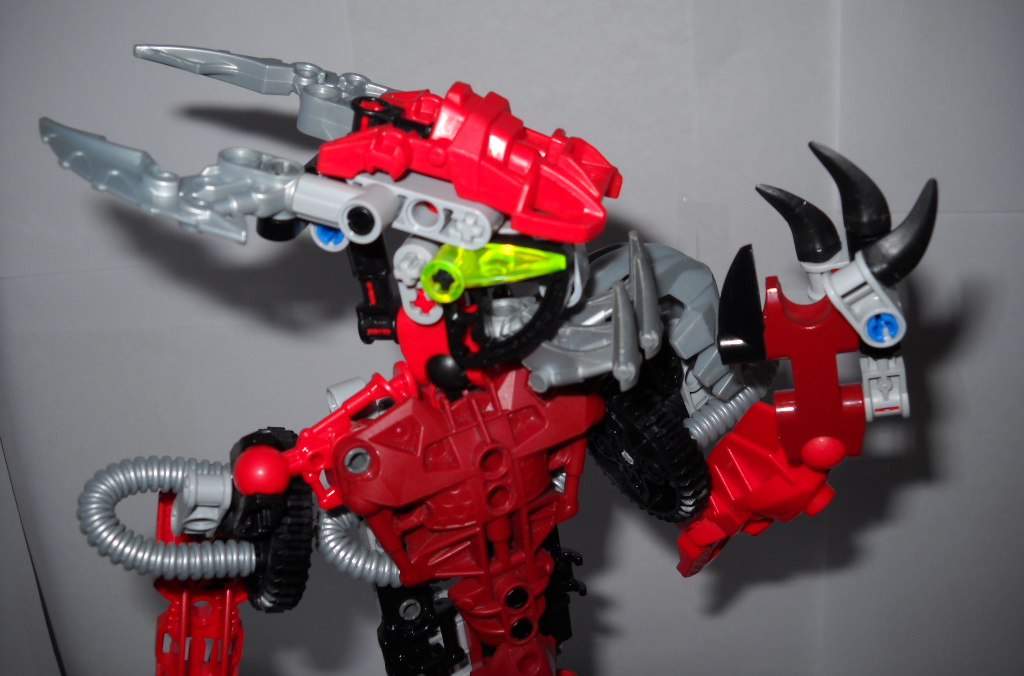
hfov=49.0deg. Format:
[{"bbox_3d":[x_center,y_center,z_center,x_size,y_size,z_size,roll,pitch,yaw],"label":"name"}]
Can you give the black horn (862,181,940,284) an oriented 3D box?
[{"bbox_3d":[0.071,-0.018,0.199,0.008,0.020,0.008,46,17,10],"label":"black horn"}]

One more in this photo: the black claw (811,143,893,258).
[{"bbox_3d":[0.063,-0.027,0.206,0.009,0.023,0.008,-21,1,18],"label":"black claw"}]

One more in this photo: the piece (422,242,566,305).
[{"bbox_3d":[-0.003,-0.012,0.193,0.025,0.008,0.008,-1,37,23],"label":"piece"}]

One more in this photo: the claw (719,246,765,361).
[{"bbox_3d":[0.042,-0.006,0.203,0.009,0.022,0.009,4,7,0],"label":"claw"}]

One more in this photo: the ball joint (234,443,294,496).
[{"bbox_3d":[-0.046,0.025,0.206,0.010,0.010,0.010,-2,13,0],"label":"ball joint"}]

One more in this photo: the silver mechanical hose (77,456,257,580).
[{"bbox_3d":[-0.065,0.034,0.211,0.035,0.024,0.008,0,-19,0],"label":"silver mechanical hose"}]

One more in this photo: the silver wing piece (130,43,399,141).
[{"bbox_3d":[-0.050,-0.050,0.219,0.053,0.009,0.019,16,42,9],"label":"silver wing piece"}]

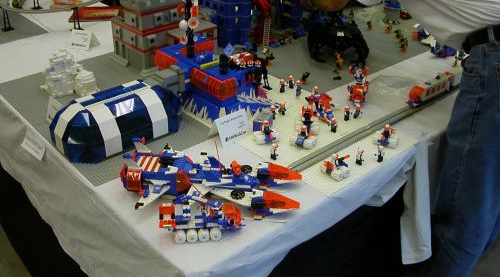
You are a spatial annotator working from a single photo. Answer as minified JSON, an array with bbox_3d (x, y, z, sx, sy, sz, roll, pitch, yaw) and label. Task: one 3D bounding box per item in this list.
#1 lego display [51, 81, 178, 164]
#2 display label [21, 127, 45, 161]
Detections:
[{"bbox_3d":[-0.366,-0.070,1.475,0.350,0.120,0.212,-24,37,-34],"label":"lego display"},{"bbox_3d":[-0.591,0.016,1.464,0.115,0.053,0.006,31,14,39],"label":"display label"}]

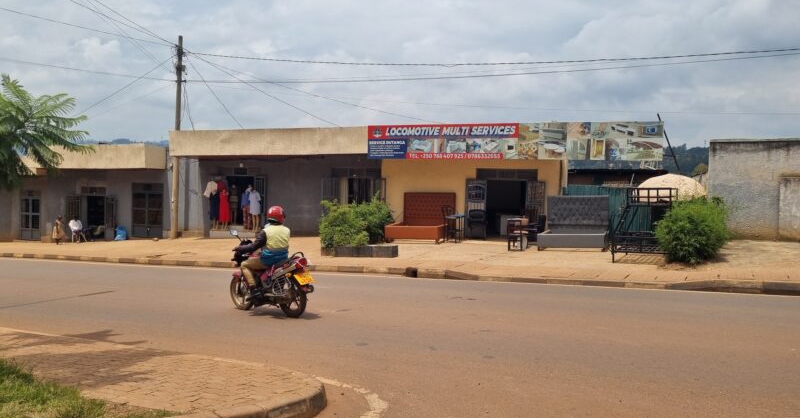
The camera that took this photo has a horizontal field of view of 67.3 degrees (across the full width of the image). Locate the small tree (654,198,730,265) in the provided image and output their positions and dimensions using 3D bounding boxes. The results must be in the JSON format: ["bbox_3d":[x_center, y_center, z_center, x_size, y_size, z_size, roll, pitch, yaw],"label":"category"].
[{"bbox_3d":[6.940,0.510,14.300,1.700,1.580,1.600,1,0,16],"label":"small tree"}]

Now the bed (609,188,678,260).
[{"bbox_3d":[6.342,0.355,15.449,1.330,1.800,1.950,1,0,28],"label":"bed"}]

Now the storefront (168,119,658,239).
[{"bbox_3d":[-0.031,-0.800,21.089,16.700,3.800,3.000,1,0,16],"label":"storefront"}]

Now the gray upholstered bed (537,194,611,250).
[{"bbox_3d":[5.100,0.370,17.500,1.840,1.500,2.200,1,0,20],"label":"gray upholstered bed"}]

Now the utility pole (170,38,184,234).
[{"bbox_3d":[-8.200,-2.650,22.300,0.320,7.600,0.320,1,0,16],"label":"utility pole"}]

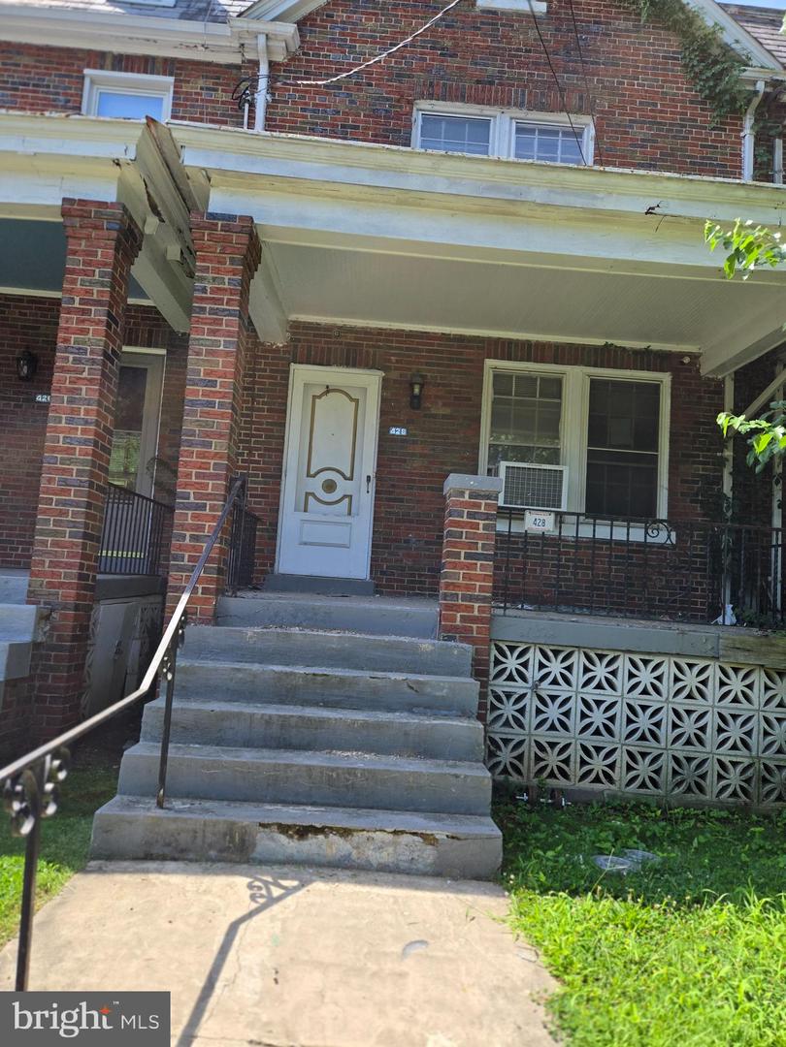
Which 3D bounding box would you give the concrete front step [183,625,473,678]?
[{"bbox_3d":[-0.435,0.837,4.590,1.900,0.212,0.280,4,-5,-2],"label":"concrete front step"}]

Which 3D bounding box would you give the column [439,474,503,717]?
[{"bbox_3d":[0.477,0.629,4.731,0.360,1.875,0.360,4,-5,-2],"label":"column"}]

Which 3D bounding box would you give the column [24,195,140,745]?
[{"bbox_3d":[-2.170,-0.385,4.784,0.410,3.620,0.410,4,-5,-2],"label":"column"}]

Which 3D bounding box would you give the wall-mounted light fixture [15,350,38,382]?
[{"bbox_3d":[-3.658,-1.570,6.953,0.140,0.290,0.170,4,-5,-2],"label":"wall-mounted light fixture"}]

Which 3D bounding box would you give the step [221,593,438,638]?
[{"bbox_3d":[-0.447,0.653,4.847,1.500,0.195,0.300,4,-5,-2],"label":"step"}]

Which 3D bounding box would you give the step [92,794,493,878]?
[{"bbox_3d":[-0.424,1.458,3.251,1.813,0.193,0.287,4,-5,-2],"label":"step"}]

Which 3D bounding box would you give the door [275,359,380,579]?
[{"bbox_3d":[-0.640,-0.526,7.130,0.950,2.150,0.100,4,-5,-2],"label":"door"}]

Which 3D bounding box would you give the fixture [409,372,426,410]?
[{"bbox_3d":[0.241,-1.341,7.075,0.146,0.375,0.180,4,-5,-2],"label":"fixture"}]

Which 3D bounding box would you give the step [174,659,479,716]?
[{"bbox_3d":[-0.437,1.018,4.303,1.900,0.205,0.280,4,-5,-2],"label":"step"}]

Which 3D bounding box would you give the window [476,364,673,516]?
[{"bbox_3d":[1.891,-0.840,7.229,1.970,1.600,0.120,4,-5,-2],"label":"window"}]

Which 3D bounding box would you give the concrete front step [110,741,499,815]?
[{"bbox_3d":[-0.421,1.290,3.531,1.800,0.192,0.281,4,-5,-2],"label":"concrete front step"}]

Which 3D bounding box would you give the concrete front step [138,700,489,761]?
[{"bbox_3d":[-0.419,1.124,3.809,1.794,0.189,0.283,4,-5,-2],"label":"concrete front step"}]

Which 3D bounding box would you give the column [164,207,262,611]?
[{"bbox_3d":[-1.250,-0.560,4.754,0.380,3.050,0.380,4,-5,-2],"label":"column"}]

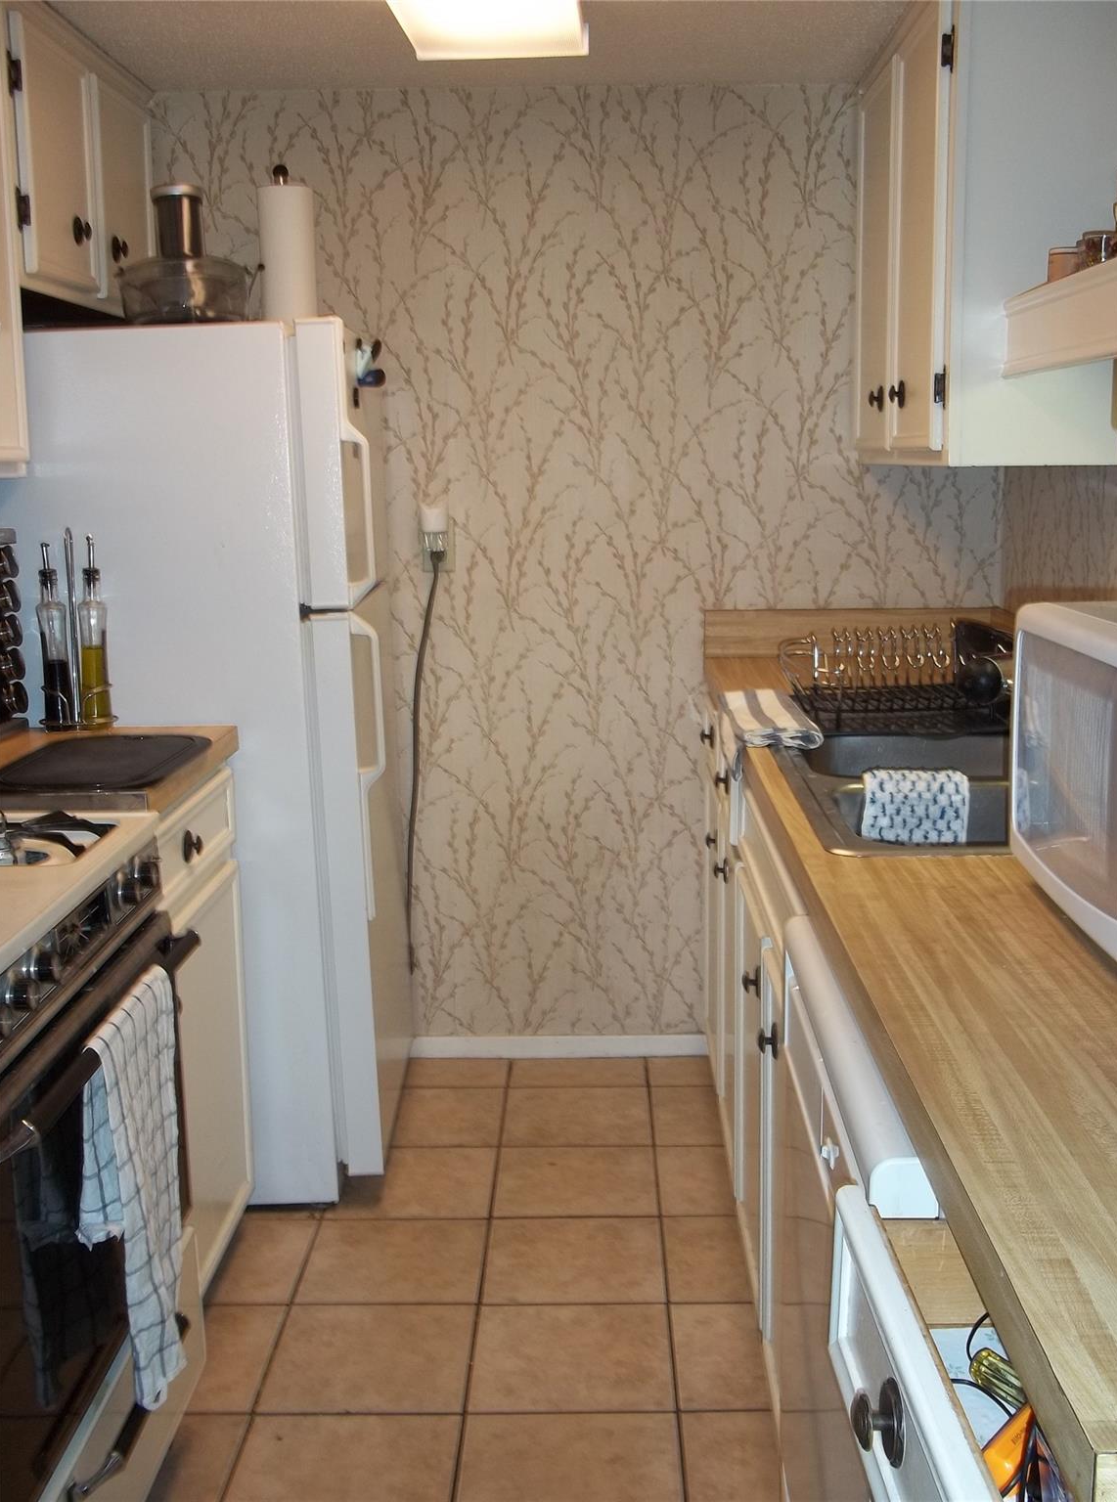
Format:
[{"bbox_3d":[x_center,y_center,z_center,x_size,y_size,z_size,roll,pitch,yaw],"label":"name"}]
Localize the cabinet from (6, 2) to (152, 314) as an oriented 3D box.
[{"bbox_3d":[-0.990,-1.038,2.837,0.337,0.473,0.850,-1,11,1],"label":"cabinet"}]

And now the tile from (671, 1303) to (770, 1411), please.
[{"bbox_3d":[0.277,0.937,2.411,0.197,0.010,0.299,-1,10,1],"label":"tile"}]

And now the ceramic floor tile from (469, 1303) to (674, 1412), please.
[{"bbox_3d":[0.022,0.940,2.417,0.305,0.010,0.299,-1,10,1],"label":"ceramic floor tile"}]

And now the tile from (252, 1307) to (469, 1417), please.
[{"bbox_3d":[-0.287,0.945,2.424,0.305,0.010,0.299,-1,10,1],"label":"tile"}]

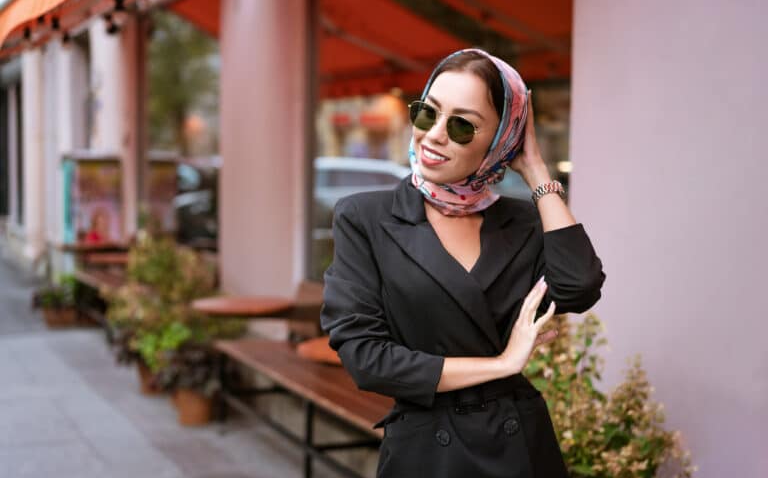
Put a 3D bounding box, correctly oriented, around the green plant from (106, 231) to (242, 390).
[{"bbox_3d":[-1.223,0.423,6.850,0.650,0.870,0.730,-2,6,-25],"label":"green plant"}]

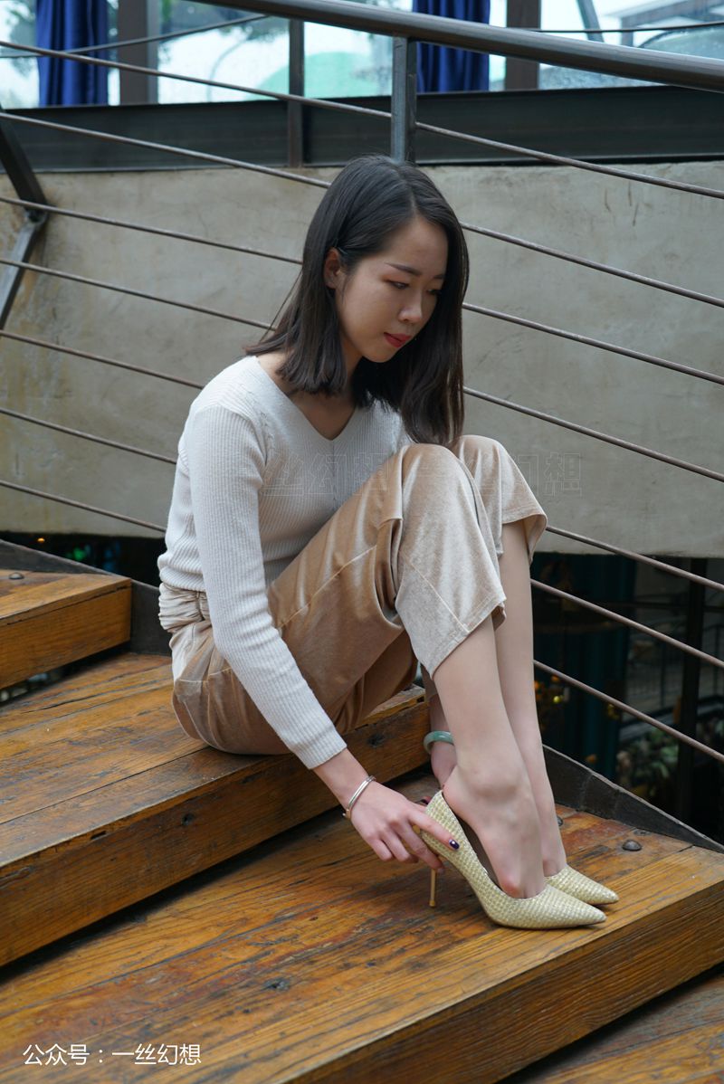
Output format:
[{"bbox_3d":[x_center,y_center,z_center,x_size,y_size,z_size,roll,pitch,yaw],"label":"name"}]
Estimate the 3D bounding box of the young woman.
[{"bbox_3d":[0.058,-0.040,1.792,0.700,0.939,0.420,8,12,36],"label":"young woman"}]

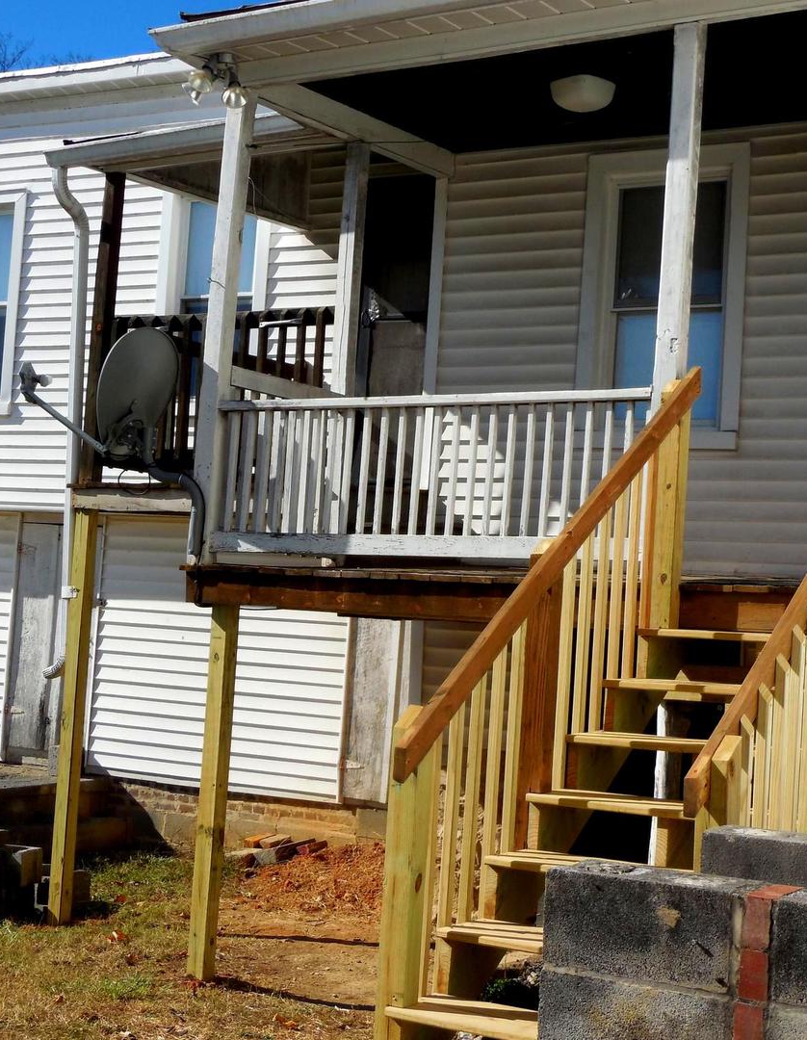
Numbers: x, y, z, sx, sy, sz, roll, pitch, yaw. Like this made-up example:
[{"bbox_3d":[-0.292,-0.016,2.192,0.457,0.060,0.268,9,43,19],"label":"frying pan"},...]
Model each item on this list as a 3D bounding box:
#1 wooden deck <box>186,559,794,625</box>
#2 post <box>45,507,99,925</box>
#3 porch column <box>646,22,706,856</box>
[{"bbox_3d":[0.972,0.406,8.104,3.340,0.190,2.000,1,-4,34],"label":"wooden deck"},{"bbox_3d":[-1.844,1.083,10.285,0.090,2.330,0.090,1,-4,34],"label":"post"},{"bbox_3d":[1.012,-0.331,7.028,0.090,3.200,0.090,1,-4,34],"label":"porch column"}]

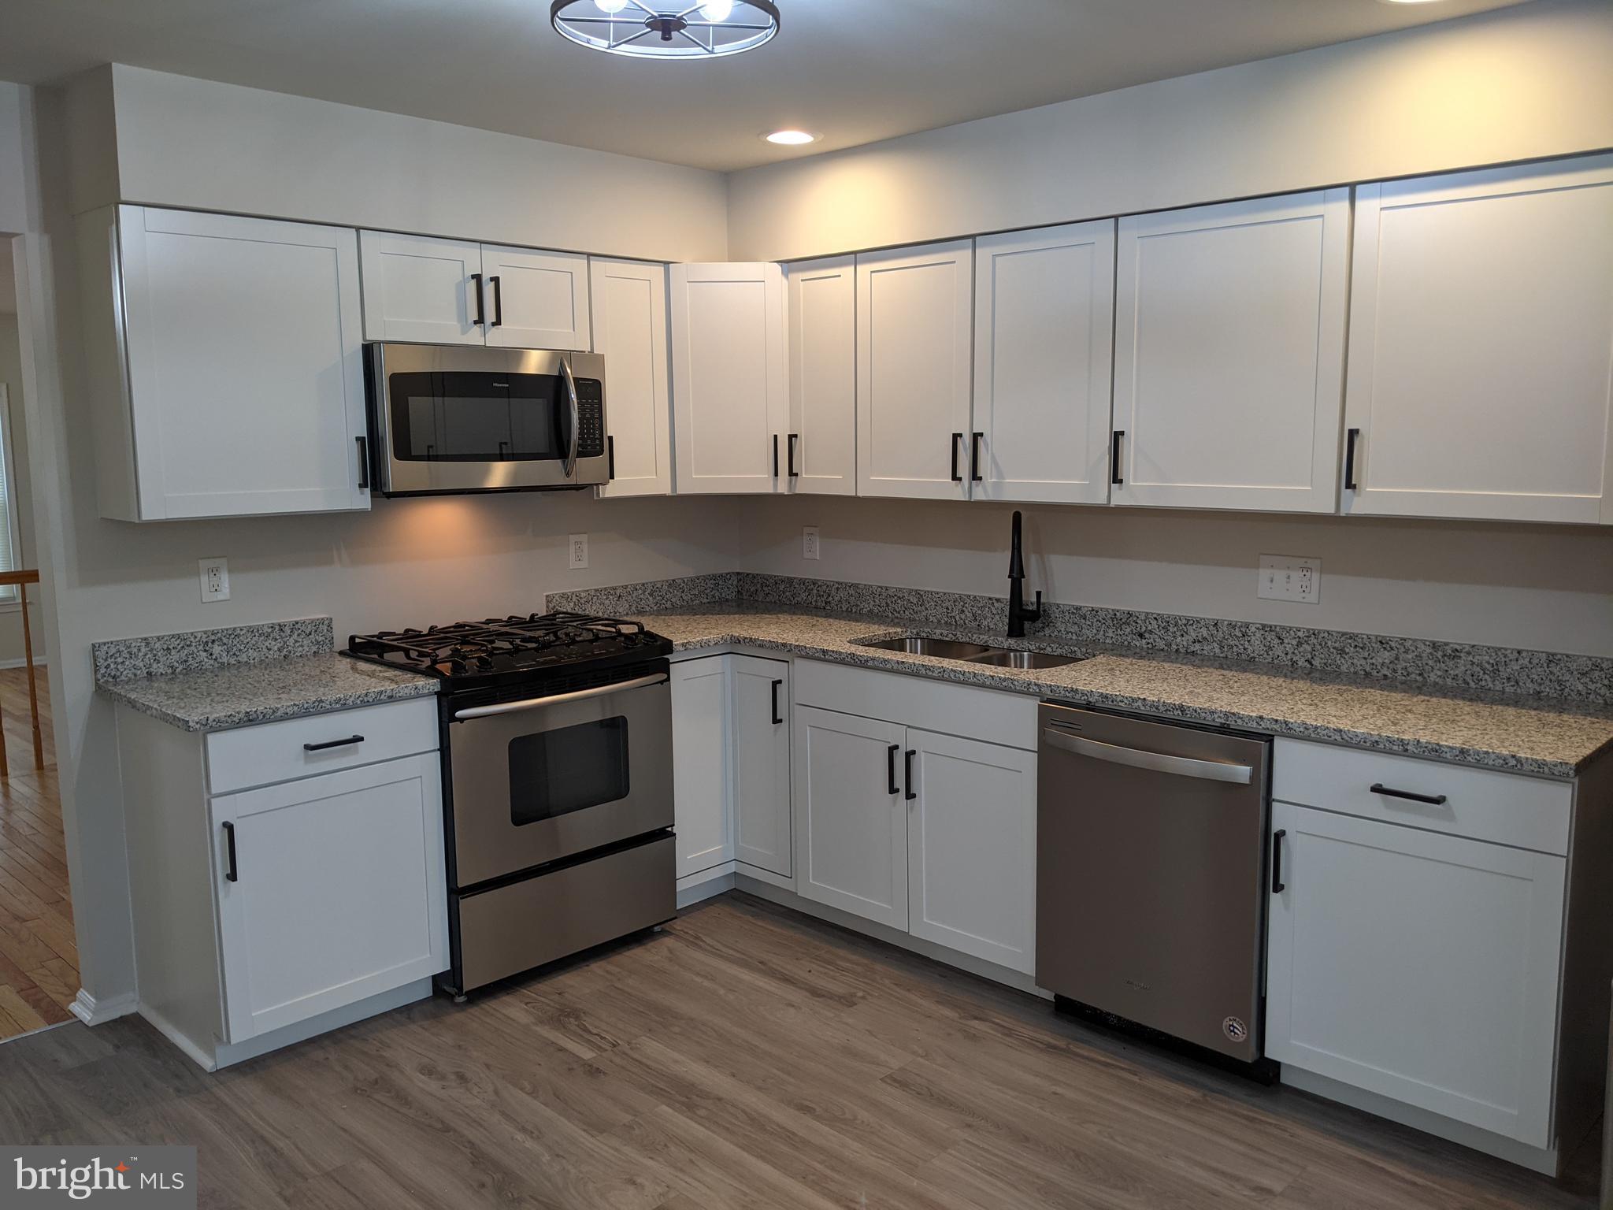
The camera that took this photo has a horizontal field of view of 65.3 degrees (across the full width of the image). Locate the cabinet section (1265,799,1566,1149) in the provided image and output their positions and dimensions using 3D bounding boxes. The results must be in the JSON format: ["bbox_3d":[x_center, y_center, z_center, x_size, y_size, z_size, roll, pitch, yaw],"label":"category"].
[{"bbox_3d":[1.479,0.734,2.892,0.590,0.614,0.625,7,11,44],"label":"cabinet section"}]

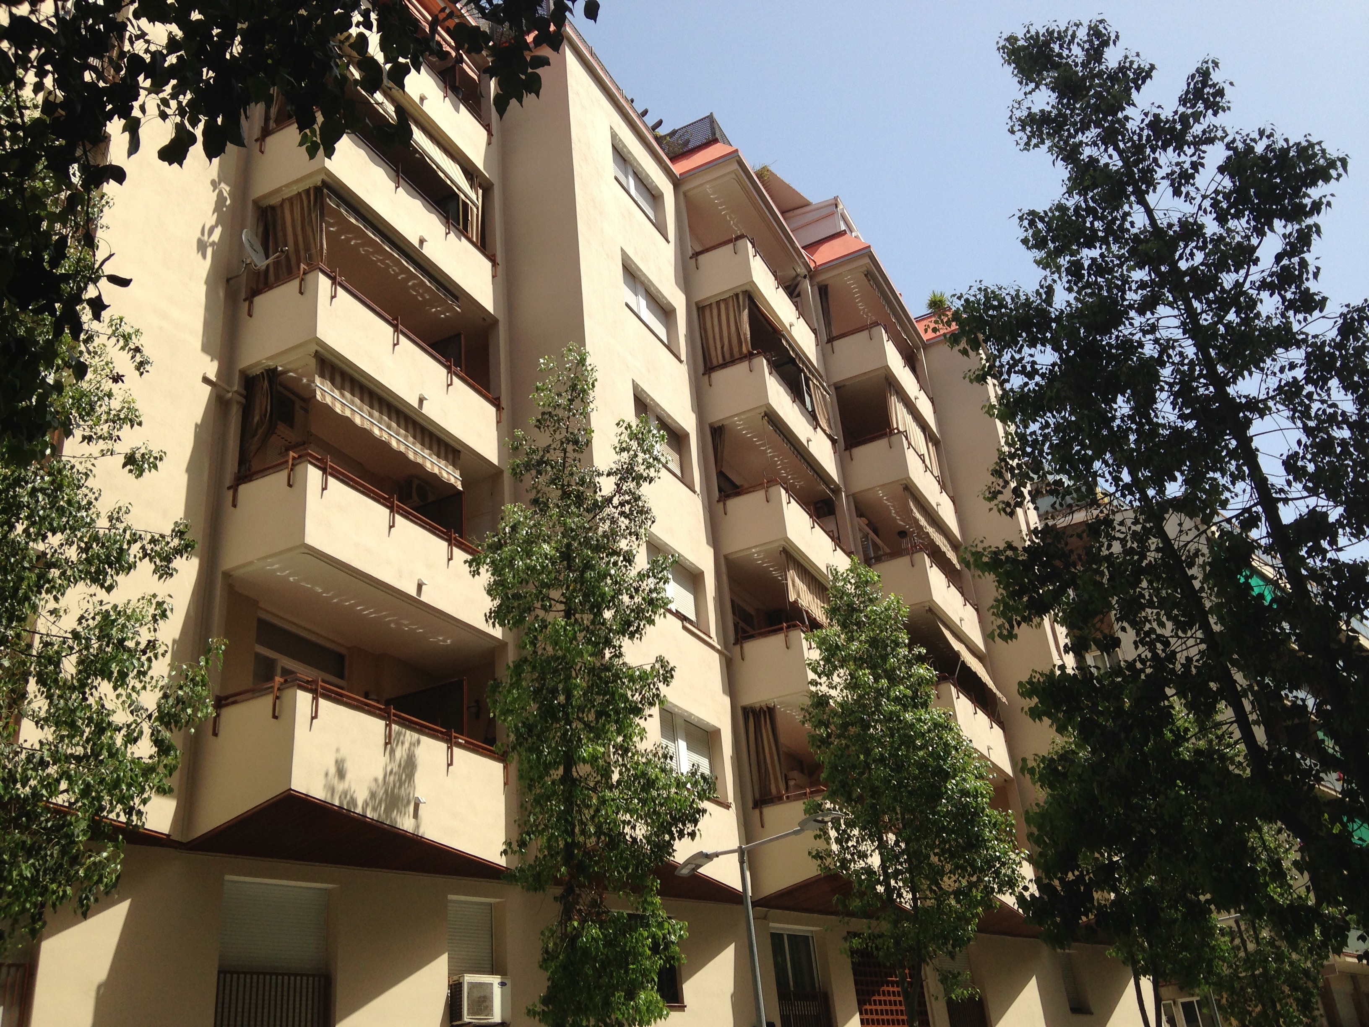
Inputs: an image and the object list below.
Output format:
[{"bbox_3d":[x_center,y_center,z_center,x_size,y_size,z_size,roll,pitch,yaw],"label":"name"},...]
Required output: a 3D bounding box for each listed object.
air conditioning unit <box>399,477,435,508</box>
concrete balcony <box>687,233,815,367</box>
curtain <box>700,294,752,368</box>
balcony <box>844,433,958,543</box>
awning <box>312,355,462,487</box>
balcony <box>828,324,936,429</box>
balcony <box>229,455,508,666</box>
[{"bbox_3d":[-4.271,-0.334,20.887,0.274,0.470,0.676,-17,-28,21],"label":"air conditioning unit"},{"bbox_3d":[1.617,-4.296,28.274,1.276,1.218,3.857,-17,-29,22],"label":"concrete balcony"},{"bbox_3d":[0.851,-3.630,26.191,1.087,1.740,0.131,-17,-29,22],"label":"curtain"},{"bbox_3d":[5.259,-0.341,31.152,1.470,1.176,4.263,-17,-28,21],"label":"balcony"},{"bbox_3d":[-4.056,-1.204,18.258,0.261,0.682,3.190,-17,-29,22],"label":"awning"},{"bbox_3d":[4.889,-2.913,31.673,1.276,1.247,4.118,-17,-29,22],"label":"balcony"},{"bbox_3d":[-4.353,0.797,18.156,1.470,1.176,4.263,-17,-28,21],"label":"balcony"}]

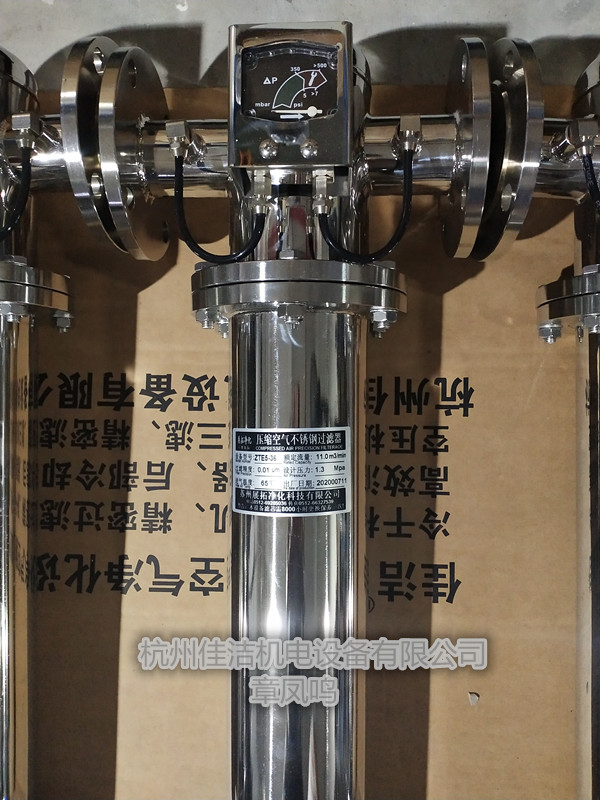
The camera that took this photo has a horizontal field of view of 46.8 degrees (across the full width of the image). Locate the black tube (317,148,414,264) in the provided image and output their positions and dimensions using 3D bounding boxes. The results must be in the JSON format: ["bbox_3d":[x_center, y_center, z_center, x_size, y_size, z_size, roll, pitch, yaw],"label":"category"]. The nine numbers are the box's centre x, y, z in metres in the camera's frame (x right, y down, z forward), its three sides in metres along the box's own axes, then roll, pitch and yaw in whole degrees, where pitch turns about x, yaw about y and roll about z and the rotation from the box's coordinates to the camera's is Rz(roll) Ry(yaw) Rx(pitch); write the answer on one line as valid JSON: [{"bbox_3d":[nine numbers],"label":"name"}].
[{"bbox_3d":[0.045,-0.136,0.481,0.068,0.022,0.081,0,90,3],"label":"black tube"}]

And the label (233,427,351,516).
[{"bbox_3d":[-0.009,0.055,0.529,0.094,0.026,0.066,0,90,12],"label":"label"}]

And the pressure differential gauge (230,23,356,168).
[{"bbox_3d":[-0.004,-0.196,0.476,0.080,0.062,0.092,0,90,3],"label":"pressure differential gauge"}]

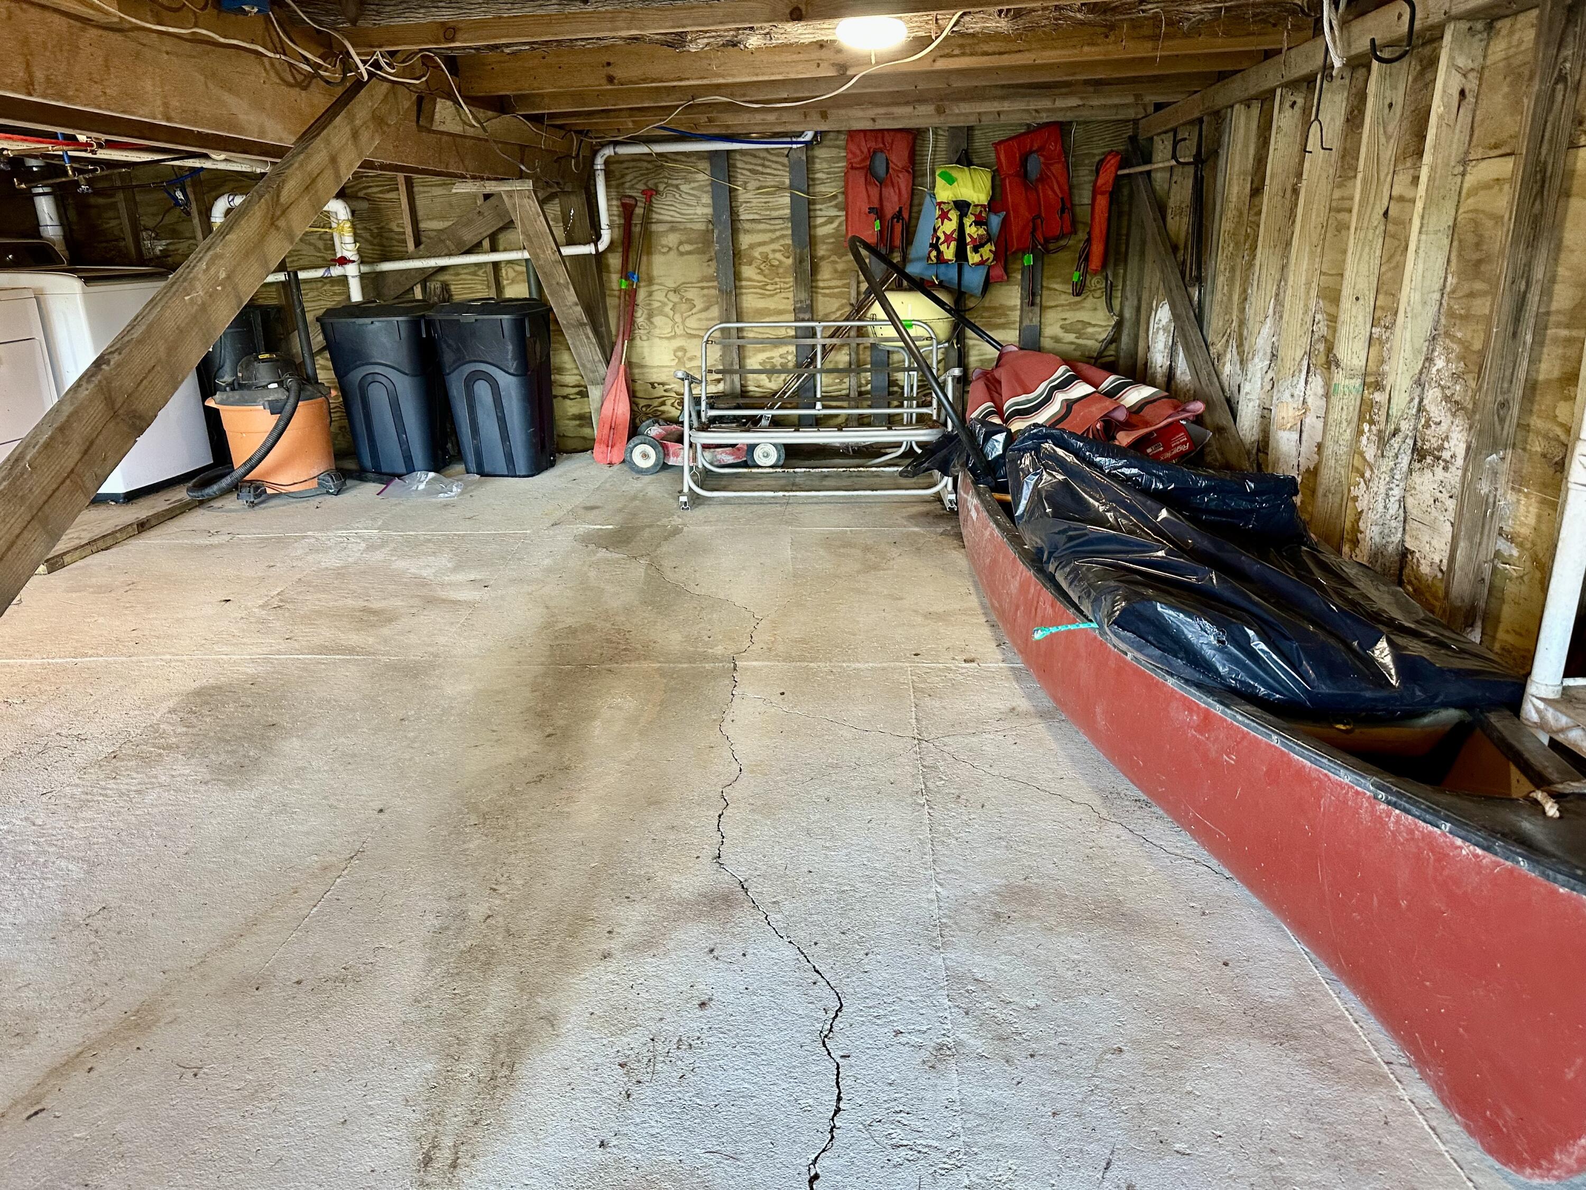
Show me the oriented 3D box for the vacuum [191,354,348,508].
[{"bbox_3d":[-2.515,-0.835,5.354,0.660,0.680,0.570,-7,20,-14],"label":"vacuum"}]

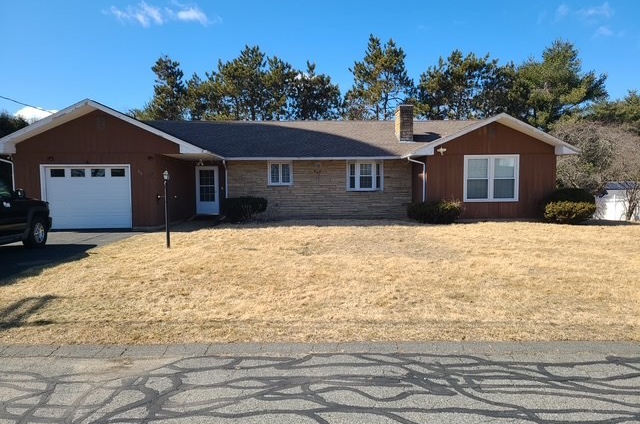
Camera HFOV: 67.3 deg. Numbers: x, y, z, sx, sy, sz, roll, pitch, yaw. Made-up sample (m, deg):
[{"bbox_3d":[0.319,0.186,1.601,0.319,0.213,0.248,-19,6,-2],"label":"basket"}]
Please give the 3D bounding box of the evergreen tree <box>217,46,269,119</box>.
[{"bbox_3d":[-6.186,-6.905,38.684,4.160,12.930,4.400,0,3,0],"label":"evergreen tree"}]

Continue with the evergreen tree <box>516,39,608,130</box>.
[{"bbox_3d":[18.451,-6.808,36.694,6.990,12.650,7.000,0,3,0],"label":"evergreen tree"}]

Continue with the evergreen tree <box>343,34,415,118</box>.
[{"bbox_3d":[4.918,-7.776,39.654,5.753,13.449,5.400,-1,4,-1],"label":"evergreen tree"}]

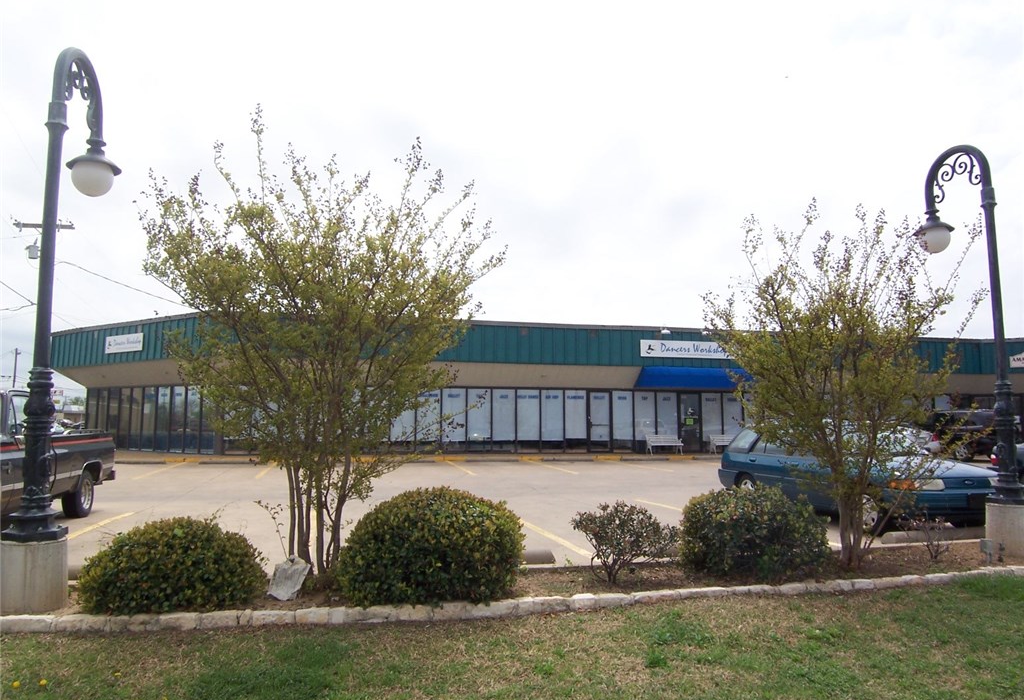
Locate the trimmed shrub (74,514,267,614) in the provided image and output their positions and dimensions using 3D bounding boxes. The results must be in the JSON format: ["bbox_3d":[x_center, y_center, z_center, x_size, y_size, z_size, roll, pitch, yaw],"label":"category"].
[{"bbox_3d":[-2.940,1.791,5.940,1.650,0.730,1.350,0,-5,0],"label":"trimmed shrub"}]

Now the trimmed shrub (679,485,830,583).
[{"bbox_3d":[2.480,1.815,7.012,1.520,0.880,1.400,0,-5,0],"label":"trimmed shrub"}]

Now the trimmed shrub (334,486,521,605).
[{"bbox_3d":[-0.740,1.698,6.230,1.700,0.970,1.500,0,-5,0],"label":"trimmed shrub"}]

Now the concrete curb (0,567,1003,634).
[{"bbox_3d":[0.670,2.202,6.093,9.600,0.160,0.500,1,-5,-11],"label":"concrete curb"}]

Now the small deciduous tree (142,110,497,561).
[{"bbox_3d":[-1.950,-0.155,6.994,3.600,4.800,3.300,0,-5,0],"label":"small deciduous tree"}]

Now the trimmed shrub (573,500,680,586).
[{"bbox_3d":[1.040,1.800,6.411,1.020,0.800,0.950,0,-5,0],"label":"trimmed shrub"}]

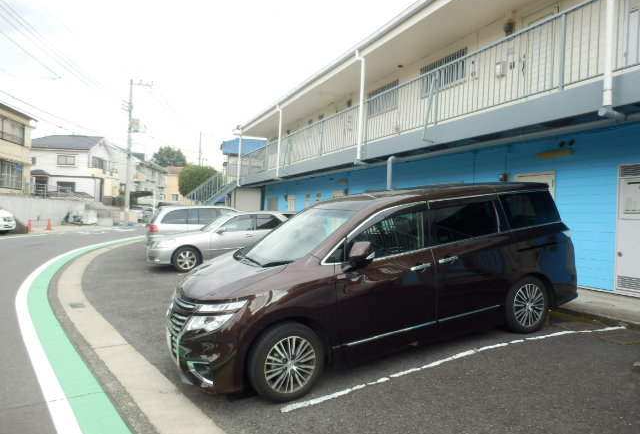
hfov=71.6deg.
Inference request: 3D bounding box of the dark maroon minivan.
[{"bbox_3d":[0.701,0.600,5.329,4.930,1.810,1.870,-6,3,-25],"label":"dark maroon minivan"}]

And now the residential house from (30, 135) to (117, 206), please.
[{"bbox_3d":[-28.000,-5.374,50.400,8.600,7.400,6.000,3,-1,11],"label":"residential house"}]

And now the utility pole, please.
[{"bbox_3d":[-15.801,-5.498,38.000,2.500,12.500,0.900,2,-1,-3],"label":"utility pole"}]

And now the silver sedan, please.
[{"bbox_3d":[-2.421,0.628,12.736,4.800,1.460,1.790,-3,2,-24],"label":"silver sedan"}]

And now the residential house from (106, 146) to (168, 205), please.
[{"bbox_3d":[-26.300,-4.656,61.500,7.600,8.800,13.500,3,-1,-5],"label":"residential house"}]

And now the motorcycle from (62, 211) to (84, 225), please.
[{"bbox_3d":[-19.722,0.096,35.500,1.700,1.100,0.660,3,-1,-15],"label":"motorcycle"}]

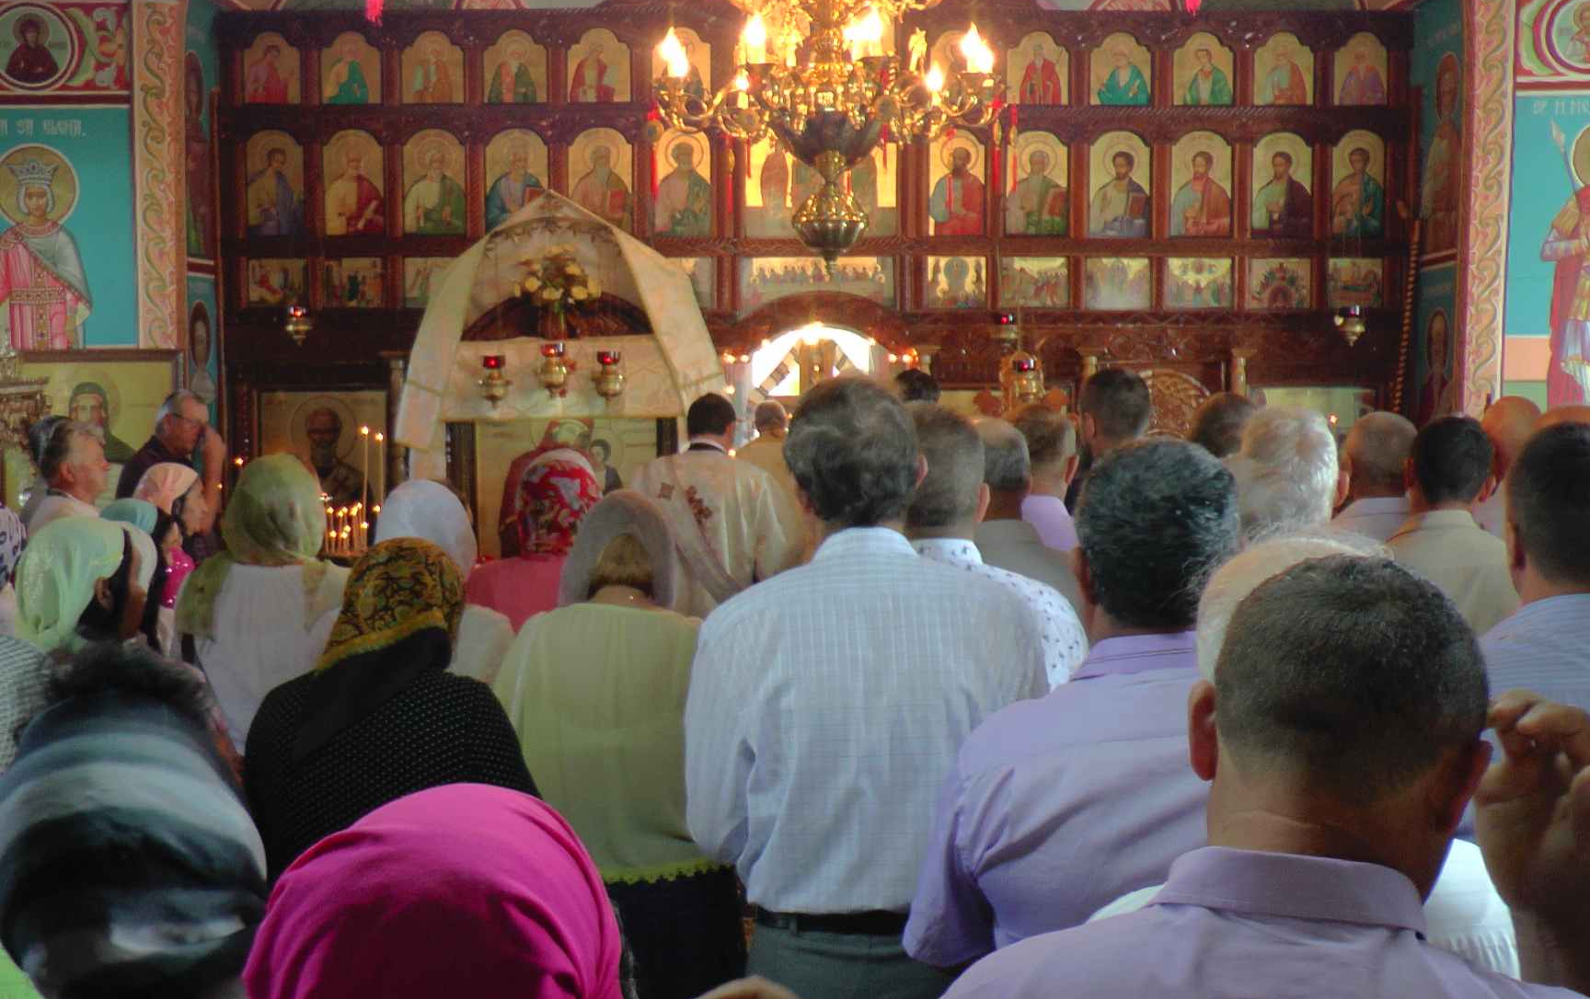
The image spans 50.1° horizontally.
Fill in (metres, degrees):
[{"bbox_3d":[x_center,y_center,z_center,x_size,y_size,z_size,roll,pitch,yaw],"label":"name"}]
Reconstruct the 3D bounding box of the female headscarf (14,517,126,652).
[{"bbox_3d":[-1.192,0.142,2.800,0.190,0.235,0.220,2,5,27],"label":"female headscarf"}]

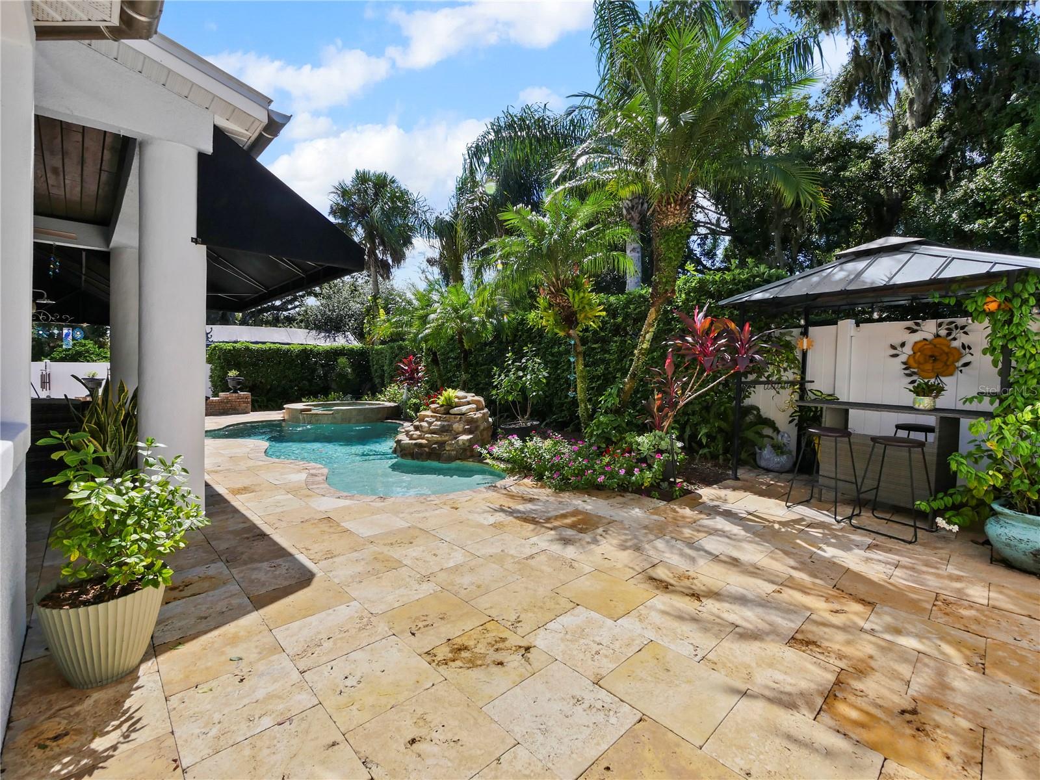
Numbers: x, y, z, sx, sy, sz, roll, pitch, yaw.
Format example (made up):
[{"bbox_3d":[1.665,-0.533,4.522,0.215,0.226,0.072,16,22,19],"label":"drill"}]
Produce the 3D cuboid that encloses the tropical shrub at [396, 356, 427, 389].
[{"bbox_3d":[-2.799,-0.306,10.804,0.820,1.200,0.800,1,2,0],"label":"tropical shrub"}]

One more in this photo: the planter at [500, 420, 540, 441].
[{"bbox_3d":[-0.026,0.775,6.614,0.620,0.460,0.620,2,1,0],"label":"planter"}]

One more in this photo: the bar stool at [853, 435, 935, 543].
[{"bbox_3d":[3.250,0.805,3.635,0.490,0.760,0.450,1,2,-32],"label":"bar stool"}]

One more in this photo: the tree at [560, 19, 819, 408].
[{"bbox_3d":[2.333,-2.029,5.609,3.250,5.880,3.200,1,2,0],"label":"tree"}]

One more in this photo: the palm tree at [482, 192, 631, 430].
[{"bbox_3d":[0.587,-1.131,6.804,2.400,4.130,2.350,1,2,0],"label":"palm tree"}]

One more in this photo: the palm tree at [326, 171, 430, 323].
[{"bbox_3d":[-6.272,-4.856,18.538,4.200,9.620,4.100,1,2,0],"label":"palm tree"}]

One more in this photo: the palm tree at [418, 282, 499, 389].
[{"bbox_3d":[-1.305,-0.674,8.990,1.750,3.280,1.700,2,1,-8],"label":"palm tree"}]

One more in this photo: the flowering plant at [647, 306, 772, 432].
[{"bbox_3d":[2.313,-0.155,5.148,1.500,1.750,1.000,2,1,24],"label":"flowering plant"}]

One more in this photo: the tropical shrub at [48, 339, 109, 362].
[{"bbox_3d":[-12.911,-0.767,12.310,2.100,1.440,1.900,1,2,0],"label":"tropical shrub"}]

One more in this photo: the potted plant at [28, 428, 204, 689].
[{"bbox_3d":[-1.575,0.630,1.679,0.520,0.910,0.500,1,1,-43],"label":"potted plant"}]

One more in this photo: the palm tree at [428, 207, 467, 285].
[{"bbox_3d":[-2.137,-2.379,12.961,2.200,6.500,2.200,2,1,-10],"label":"palm tree"}]

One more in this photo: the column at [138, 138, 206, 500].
[{"bbox_3d":[-2.606,-0.372,3.177,0.400,2.800,0.400,3,1,45],"label":"column"}]

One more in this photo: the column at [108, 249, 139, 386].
[{"bbox_3d":[-5.361,-0.499,5.782,0.400,2.800,0.400,3,1,45],"label":"column"}]

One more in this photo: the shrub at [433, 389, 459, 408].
[{"bbox_3d":[-1.228,0.144,6.954,0.420,0.340,0.400,2,1,-10],"label":"shrub"}]

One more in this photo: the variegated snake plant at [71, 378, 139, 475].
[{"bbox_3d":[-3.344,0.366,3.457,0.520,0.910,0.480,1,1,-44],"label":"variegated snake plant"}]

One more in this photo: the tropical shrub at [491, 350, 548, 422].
[{"bbox_3d":[-0.007,-0.063,7.300,0.980,1.270,0.920,1,2,0],"label":"tropical shrub"}]

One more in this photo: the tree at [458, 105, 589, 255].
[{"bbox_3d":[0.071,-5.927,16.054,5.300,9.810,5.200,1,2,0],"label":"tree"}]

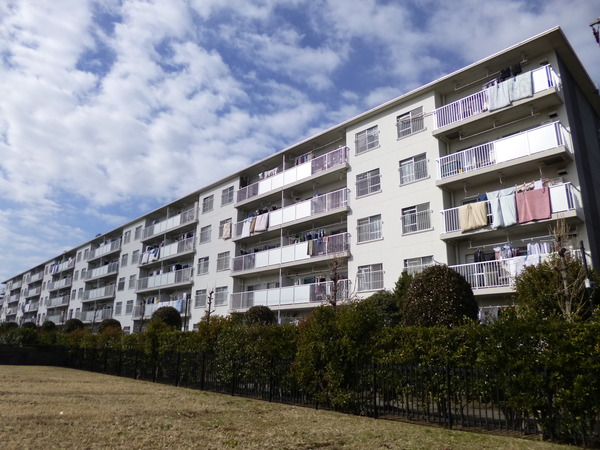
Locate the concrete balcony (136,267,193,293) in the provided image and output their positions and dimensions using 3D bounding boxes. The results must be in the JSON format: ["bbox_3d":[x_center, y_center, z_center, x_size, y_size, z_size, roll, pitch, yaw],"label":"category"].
[{"bbox_3d":[-12.410,5.416,39.287,1.250,1.320,11.459,15,-21,-42],"label":"concrete balcony"}]

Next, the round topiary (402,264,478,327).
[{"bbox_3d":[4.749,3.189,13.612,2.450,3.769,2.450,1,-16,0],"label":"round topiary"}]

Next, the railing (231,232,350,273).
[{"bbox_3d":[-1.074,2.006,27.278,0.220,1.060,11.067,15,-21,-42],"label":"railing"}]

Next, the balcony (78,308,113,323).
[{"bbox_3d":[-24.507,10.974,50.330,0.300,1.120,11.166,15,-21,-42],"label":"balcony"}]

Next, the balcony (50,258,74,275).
[{"bbox_3d":[-35.841,6.682,64.526,1.300,1.350,11.366,15,-21,-42],"label":"balcony"}]

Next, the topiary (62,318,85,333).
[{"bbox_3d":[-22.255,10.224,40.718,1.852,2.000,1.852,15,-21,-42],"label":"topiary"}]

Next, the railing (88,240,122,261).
[{"bbox_3d":[-24.031,3.447,52.484,1.250,1.320,11.257,15,-21,-42],"label":"railing"}]

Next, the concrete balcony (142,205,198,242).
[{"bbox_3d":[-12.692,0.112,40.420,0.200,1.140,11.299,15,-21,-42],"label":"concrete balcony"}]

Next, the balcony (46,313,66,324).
[{"bbox_3d":[-35.795,14.210,61.755,1.177,1.375,11.229,15,-21,-42],"label":"balcony"}]

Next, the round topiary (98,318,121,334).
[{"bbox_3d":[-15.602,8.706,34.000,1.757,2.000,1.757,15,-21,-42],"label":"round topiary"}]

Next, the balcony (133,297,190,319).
[{"bbox_3d":[-12.474,7.940,38.483,1.177,1.375,11.194,15,-21,-42],"label":"balcony"}]

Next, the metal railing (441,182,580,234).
[{"bbox_3d":[8.872,-0.343,17.929,1.177,1.375,5.414,15,-21,-42],"label":"metal railing"}]

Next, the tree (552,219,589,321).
[{"bbox_3d":[7.526,2.126,11.476,1.150,5.018,1.150,15,-21,-42],"label":"tree"}]

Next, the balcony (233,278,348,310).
[{"bbox_3d":[-0.784,4.796,26.818,1.177,1.375,11.209,15,-21,-42],"label":"balcony"}]

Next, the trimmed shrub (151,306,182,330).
[{"bbox_3d":[-8.817,7.056,27.180,2.050,3.342,2.050,15,-21,-42],"label":"trimmed shrub"}]

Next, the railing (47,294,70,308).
[{"bbox_3d":[-35.853,11.712,62.925,1.250,1.320,11.637,15,-21,-42],"label":"railing"}]

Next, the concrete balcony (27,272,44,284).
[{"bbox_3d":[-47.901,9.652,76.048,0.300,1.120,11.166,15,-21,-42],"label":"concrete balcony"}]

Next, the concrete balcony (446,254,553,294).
[{"bbox_3d":[8.842,2.208,17.212,1.177,1.375,5.414,15,-21,-42],"label":"concrete balcony"}]

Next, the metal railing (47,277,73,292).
[{"bbox_3d":[-35.867,9.234,63.814,1.300,1.350,11.366,15,-21,-42],"label":"metal railing"}]

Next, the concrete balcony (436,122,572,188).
[{"bbox_3d":[8.973,-2.867,18.769,1.300,1.350,5.414,15,-21,-42],"label":"concrete balcony"}]

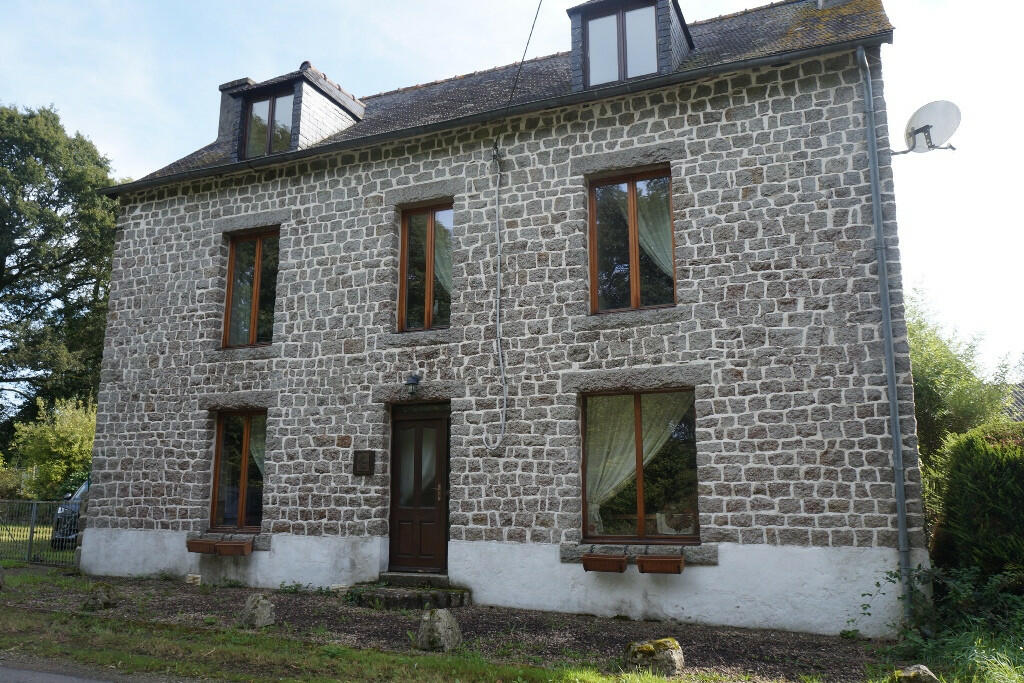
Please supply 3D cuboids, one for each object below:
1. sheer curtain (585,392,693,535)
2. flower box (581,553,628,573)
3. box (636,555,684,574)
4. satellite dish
[{"bbox_3d":[1.650,1.576,9.949,1.430,1.850,0.090,-4,-12,22],"label":"sheer curtain"},{"bbox_3d":[1.137,2.673,9.306,0.520,0.170,0.180,-4,-12,22],"label":"flower box"},{"bbox_3d":[1.751,2.625,9.057,0.520,0.170,0.180,-4,-12,22],"label":"box"},{"bbox_3d":[5.112,-2.571,9.270,0.470,0.680,0.700,8,-13,-34],"label":"satellite dish"}]

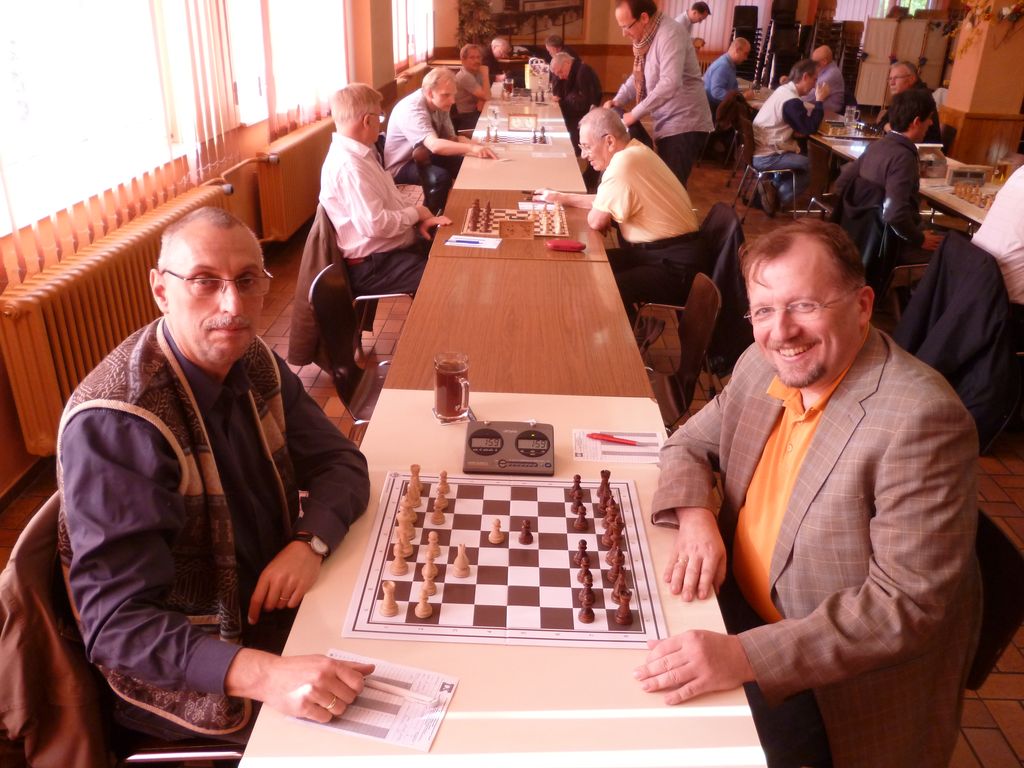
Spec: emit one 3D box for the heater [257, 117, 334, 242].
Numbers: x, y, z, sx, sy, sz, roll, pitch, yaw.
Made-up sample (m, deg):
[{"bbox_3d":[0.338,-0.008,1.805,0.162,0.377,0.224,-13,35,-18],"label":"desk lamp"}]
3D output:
[{"bbox_3d":[-1.585,-1.700,6.500,0.150,0.590,2.200,2,25,0],"label":"heater"}]

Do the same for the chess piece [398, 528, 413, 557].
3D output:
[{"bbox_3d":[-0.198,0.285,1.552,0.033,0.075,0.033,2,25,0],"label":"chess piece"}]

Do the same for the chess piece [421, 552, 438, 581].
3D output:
[{"bbox_3d":[-0.143,0.315,1.447,0.029,0.047,0.029,2,25,0],"label":"chess piece"}]

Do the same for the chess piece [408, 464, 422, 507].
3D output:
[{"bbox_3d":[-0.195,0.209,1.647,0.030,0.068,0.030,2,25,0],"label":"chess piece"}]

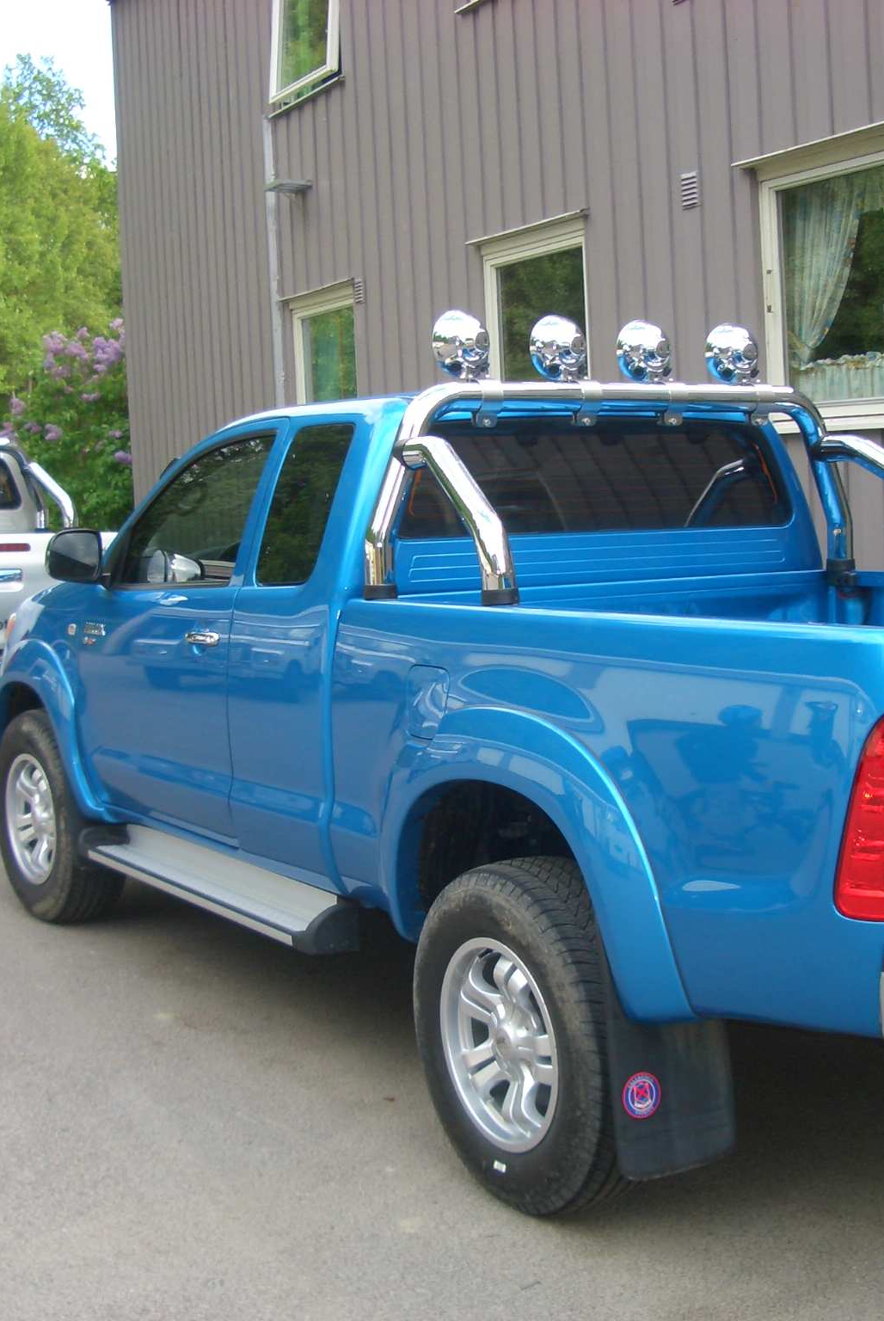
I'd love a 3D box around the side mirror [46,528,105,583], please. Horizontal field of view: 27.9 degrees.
[{"bbox_3d":[-1.192,-0.341,5.797,0.195,0.185,0.125,-5,6,-32],"label":"side mirror"}]

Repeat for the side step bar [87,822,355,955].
[{"bbox_3d":[-0.730,0.672,5.478,0.215,0.130,1.650,-5,6,-32],"label":"side step bar"}]

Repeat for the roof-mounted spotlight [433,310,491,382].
[{"bbox_3d":[0.053,-0.825,4.677,0.175,0.190,0.115,-5,6,-32],"label":"roof-mounted spotlight"}]

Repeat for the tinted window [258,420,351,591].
[{"bbox_3d":[-0.385,-0.416,4.872,0.040,0.440,0.390,12,-3,-32],"label":"tinted window"}]

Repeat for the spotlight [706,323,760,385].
[{"bbox_3d":[0.845,-0.884,5.165,0.175,0.190,0.115,-5,6,-32],"label":"spotlight"}]

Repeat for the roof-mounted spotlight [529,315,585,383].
[{"bbox_3d":[0.319,-0.849,4.866,0.175,0.190,0.115,-5,6,-32],"label":"roof-mounted spotlight"}]

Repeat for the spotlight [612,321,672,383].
[{"bbox_3d":[0.569,-0.866,5.017,0.175,0.190,0.115,-5,6,-32],"label":"spotlight"}]

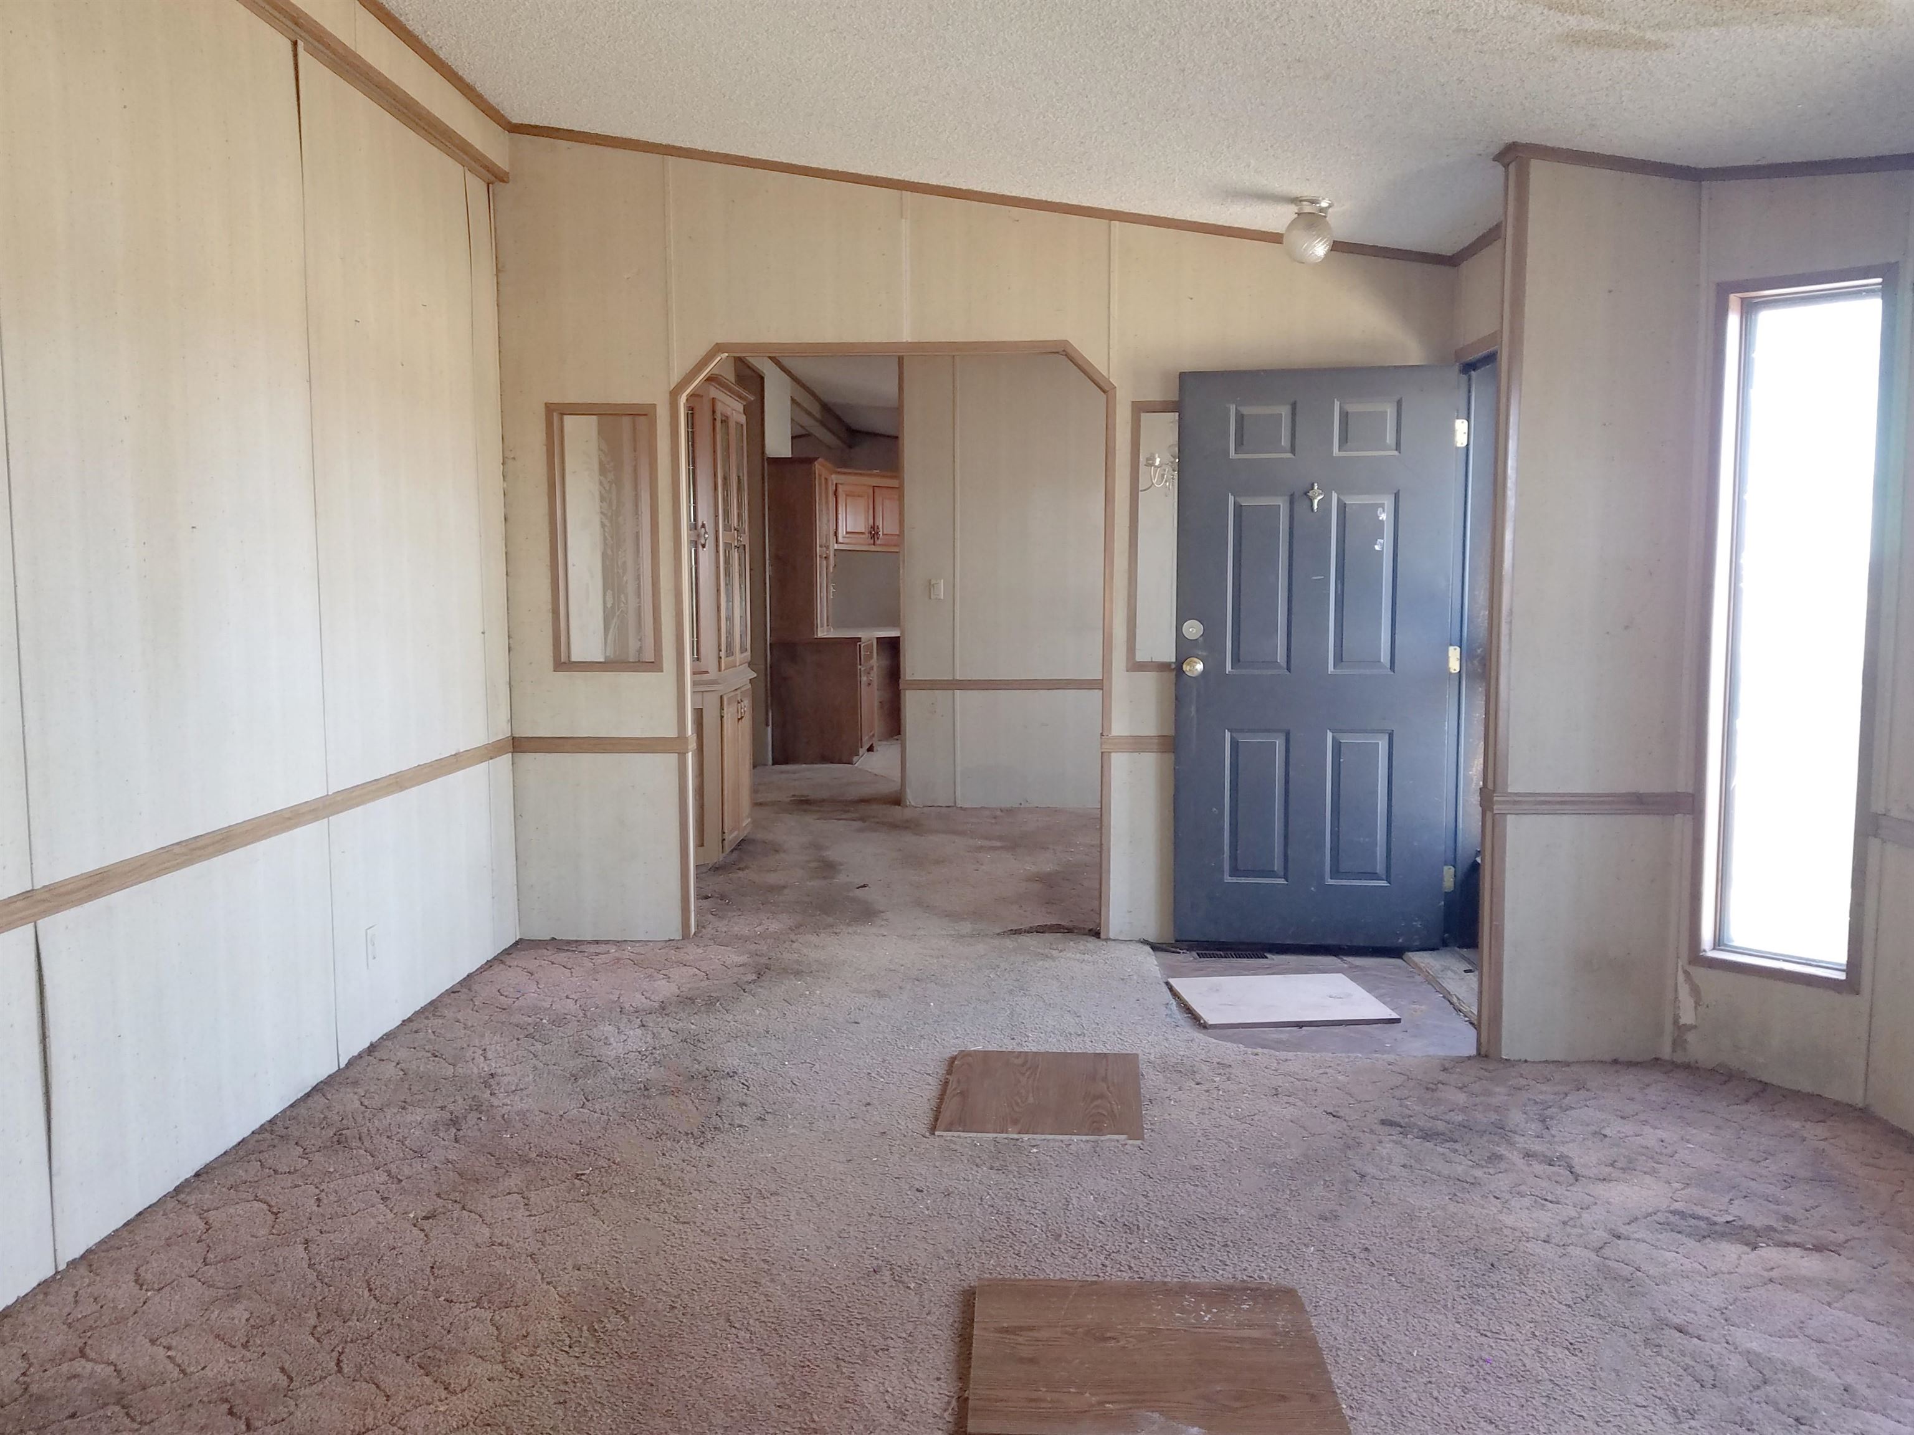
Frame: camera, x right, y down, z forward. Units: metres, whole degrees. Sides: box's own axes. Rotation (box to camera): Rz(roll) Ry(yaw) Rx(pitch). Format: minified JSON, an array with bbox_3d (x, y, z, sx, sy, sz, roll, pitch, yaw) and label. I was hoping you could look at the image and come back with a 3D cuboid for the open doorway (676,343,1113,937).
[{"bbox_3d":[-0.230,-0.255,5.246,1.574,2.172,0.120,0,5,2],"label":"open doorway"}]

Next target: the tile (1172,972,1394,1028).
[{"bbox_3d":[1.020,0.898,4.555,0.591,0.016,0.496,-1,5,-5],"label":"tile"}]

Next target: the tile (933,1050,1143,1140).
[{"bbox_3d":[0.226,0.971,3.710,0.497,0.016,0.598,0,5,5],"label":"tile"}]

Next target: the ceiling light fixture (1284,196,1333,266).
[{"bbox_3d":[1.117,-1.544,4.584,0.158,0.200,0.158,8,6,1],"label":"ceiling light fixture"}]

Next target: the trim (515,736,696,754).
[{"bbox_3d":[-1.302,0.104,5.273,0.669,0.059,0.025,0,5,2],"label":"trim"}]

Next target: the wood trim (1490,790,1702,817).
[{"bbox_3d":[1.723,0.236,3.891,0.538,0.059,0.025,0,5,2],"label":"wood trim"}]

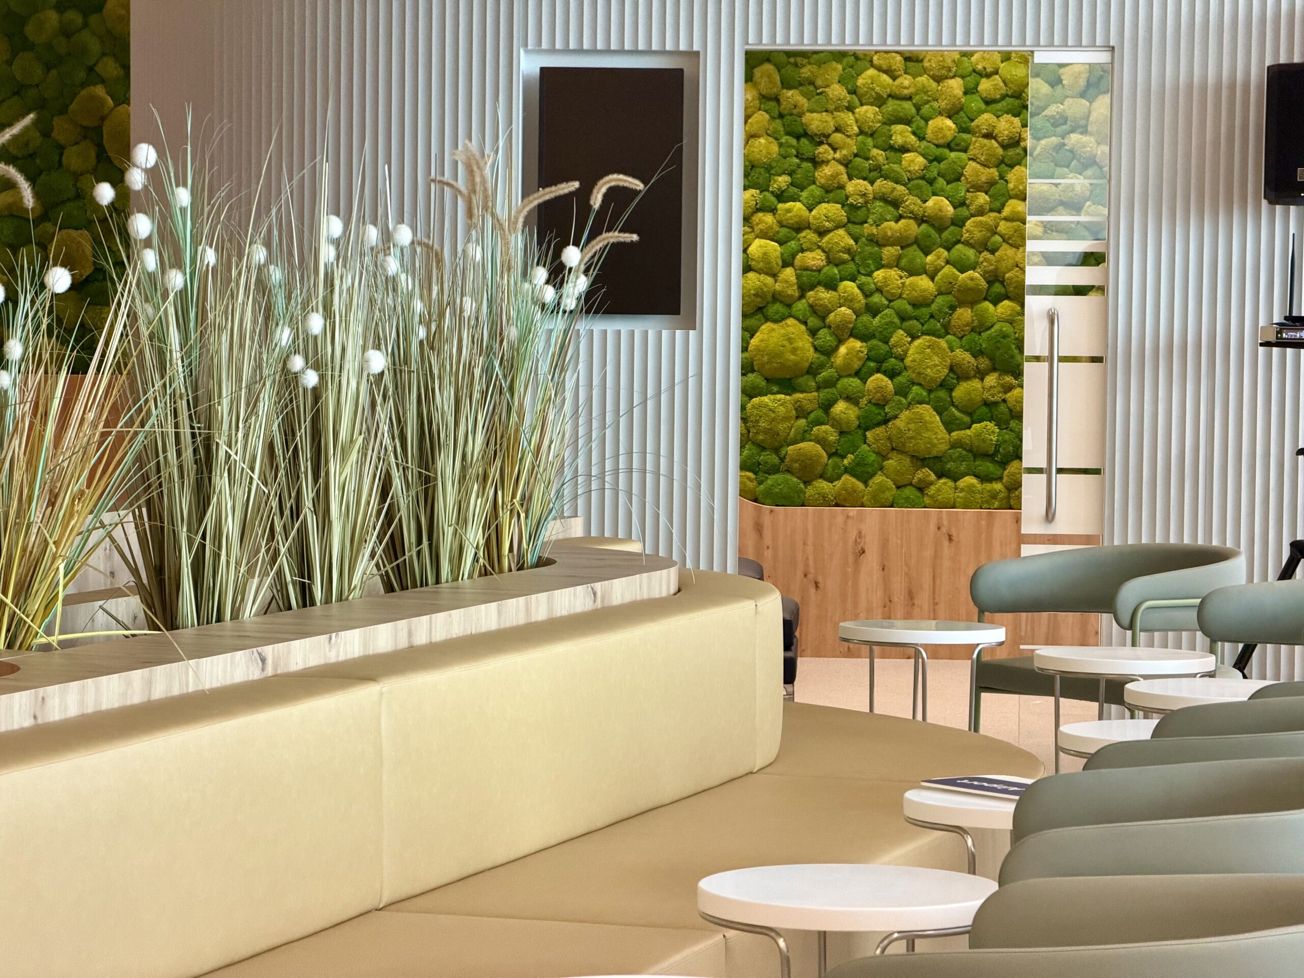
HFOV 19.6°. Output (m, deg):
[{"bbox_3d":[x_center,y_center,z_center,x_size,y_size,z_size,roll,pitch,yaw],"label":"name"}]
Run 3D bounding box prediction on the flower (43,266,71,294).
[{"bbox_3d":[-0.946,-0.333,6.000,0.043,0.043,0.043,1,3,0],"label":"flower"}]

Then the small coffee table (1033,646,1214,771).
[{"bbox_3d":[1.157,0.674,9.247,0.445,0.540,0.445,1,3,0],"label":"small coffee table"}]

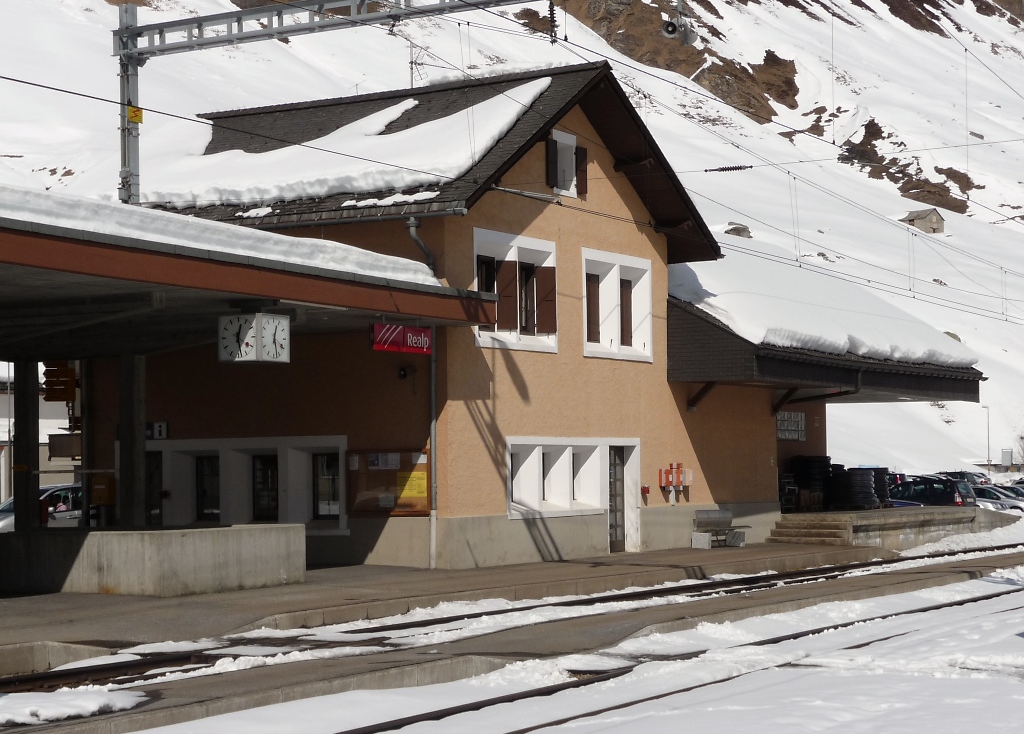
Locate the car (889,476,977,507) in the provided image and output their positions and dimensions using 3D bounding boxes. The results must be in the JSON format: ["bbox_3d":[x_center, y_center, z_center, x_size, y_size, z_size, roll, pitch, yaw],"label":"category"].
[{"bbox_3d":[15.280,5.046,70.000,4.500,1.540,1.750,-3,-4,43],"label":"car"}]

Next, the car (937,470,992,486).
[{"bbox_3d":[22.485,6.300,97.000,4.500,1.650,1.800,-3,-4,43],"label":"car"}]

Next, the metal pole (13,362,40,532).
[{"bbox_3d":[-7.655,1.508,28.923,0.300,3.211,0.220,-2,-4,32],"label":"metal pole"}]

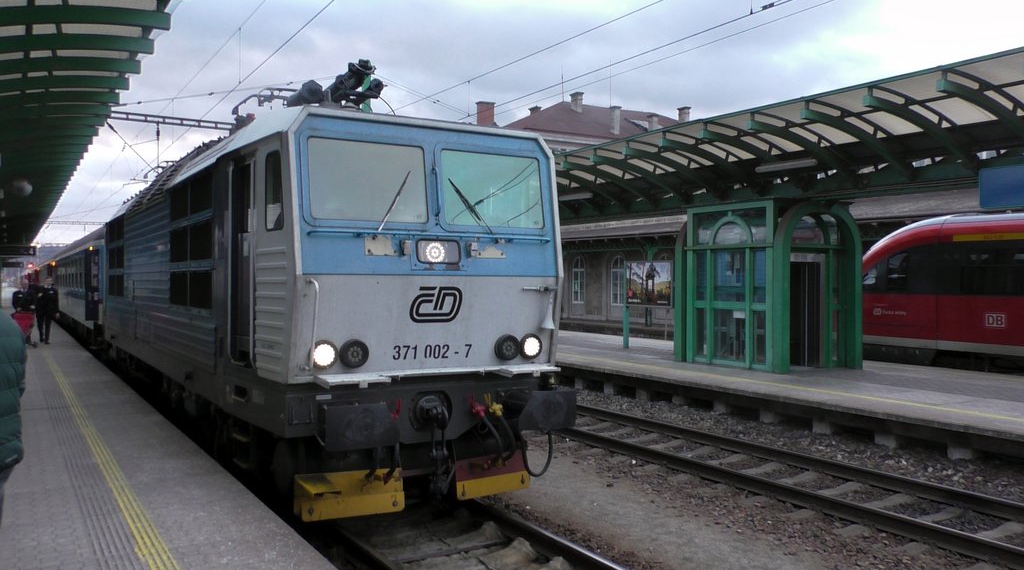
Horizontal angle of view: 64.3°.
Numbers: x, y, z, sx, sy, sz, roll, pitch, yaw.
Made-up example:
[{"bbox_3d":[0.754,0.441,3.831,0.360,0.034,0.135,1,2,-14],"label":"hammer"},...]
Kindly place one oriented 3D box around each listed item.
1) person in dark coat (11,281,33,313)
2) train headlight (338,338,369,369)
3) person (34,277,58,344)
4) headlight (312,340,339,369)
[{"bbox_3d":[-11.981,0.688,20.000,0.550,1.650,0.380,0,0,-32],"label":"person in dark coat"},{"bbox_3d":[-1.362,0.590,6.996,0.250,0.250,0.100,0,0,-32],"label":"train headlight"},{"bbox_3d":[-11.645,0.639,20.400,0.550,1.650,0.380,0,0,-32],"label":"person"},{"bbox_3d":[-1.585,0.586,6.854,0.245,0.245,0.100,0,0,-32],"label":"headlight"}]

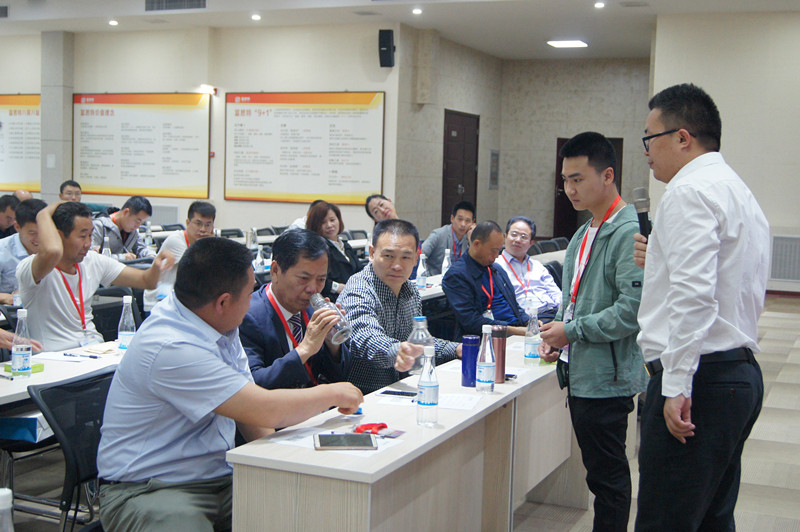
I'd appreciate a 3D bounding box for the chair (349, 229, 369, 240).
[{"bbox_3d":[-0.268,0.030,12.228,0.560,0.880,0.490,4,5,24],"label":"chair"}]

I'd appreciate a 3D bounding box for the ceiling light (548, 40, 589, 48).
[{"bbox_3d":[3.021,-3.983,17.970,0.620,0.060,0.620,4,5,22],"label":"ceiling light"}]

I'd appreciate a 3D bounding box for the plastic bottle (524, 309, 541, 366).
[{"bbox_3d":[0.543,0.286,4.057,0.065,0.230,0.065,4,5,24],"label":"plastic bottle"}]

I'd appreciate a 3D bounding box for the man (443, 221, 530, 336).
[{"bbox_3d":[0.513,0.399,5.379,0.760,1.257,0.540,6,6,44],"label":"man"}]

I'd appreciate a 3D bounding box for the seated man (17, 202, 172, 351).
[{"bbox_3d":[-1.282,0.415,4.451,0.700,1.340,0.720,6,6,40],"label":"seated man"}]

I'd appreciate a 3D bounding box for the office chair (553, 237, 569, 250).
[{"bbox_3d":[2.296,0.072,12.838,0.580,0.854,0.540,4,5,22],"label":"office chair"}]

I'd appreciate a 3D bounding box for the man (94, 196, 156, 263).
[{"bbox_3d":[-2.115,0.104,7.835,0.800,1.293,0.540,5,5,32],"label":"man"}]

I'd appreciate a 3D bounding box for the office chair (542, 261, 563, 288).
[{"bbox_3d":[1.478,0.430,8.032,0.560,0.880,0.490,4,5,24],"label":"office chair"}]

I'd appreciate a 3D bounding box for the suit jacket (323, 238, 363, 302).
[{"bbox_3d":[-0.403,0.074,7.000,0.420,0.630,0.480,5,6,34],"label":"suit jacket"}]

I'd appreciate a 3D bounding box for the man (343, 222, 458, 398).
[{"bbox_3d":[-0.025,0.479,4.132,0.680,1.330,0.620,6,6,40],"label":"man"}]

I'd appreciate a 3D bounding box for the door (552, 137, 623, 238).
[{"bbox_3d":[3.698,-1.520,19.600,1.300,2.020,0.120,4,5,21],"label":"door"}]

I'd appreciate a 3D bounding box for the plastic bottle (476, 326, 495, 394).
[{"bbox_3d":[0.289,0.313,3.370,0.065,0.228,0.065,2,4,0],"label":"plastic bottle"}]

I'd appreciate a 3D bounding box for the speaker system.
[{"bbox_3d":[-0.214,-3.519,16.165,0.200,0.610,0.200,4,15,24],"label":"speaker system"}]

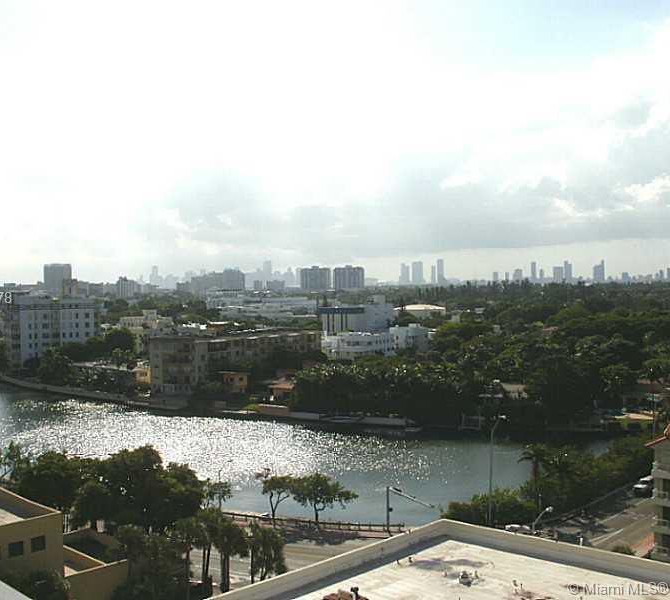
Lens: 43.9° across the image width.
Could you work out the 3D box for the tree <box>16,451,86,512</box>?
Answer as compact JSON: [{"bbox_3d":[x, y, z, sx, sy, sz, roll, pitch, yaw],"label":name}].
[{"bbox_3d":[-38.264,23.910,111.629,9.400,7.900,9.000,-1,1,0],"label":"tree"}]

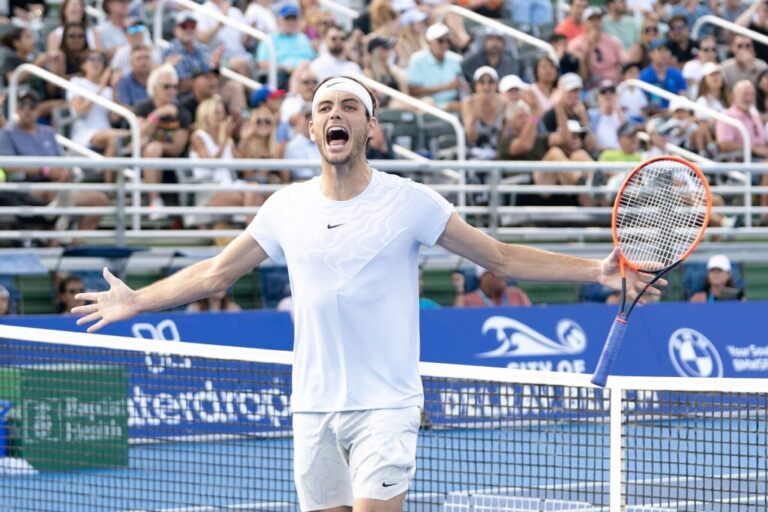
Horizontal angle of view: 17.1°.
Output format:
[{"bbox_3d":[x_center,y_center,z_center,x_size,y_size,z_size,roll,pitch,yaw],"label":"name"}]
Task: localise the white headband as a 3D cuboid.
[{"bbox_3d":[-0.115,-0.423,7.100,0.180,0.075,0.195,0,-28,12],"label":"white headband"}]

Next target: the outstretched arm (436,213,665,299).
[{"bbox_3d":[0.467,0.004,7.110,0.660,0.150,0.140,13,0,-6],"label":"outstretched arm"}]

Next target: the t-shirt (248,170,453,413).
[{"bbox_3d":[-0.093,0.099,7.120,0.580,0.680,0.280,0,1,17],"label":"t-shirt"}]

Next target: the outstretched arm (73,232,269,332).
[{"bbox_3d":[-0.612,0.062,7.230,0.630,0.180,0.140,-21,-8,23],"label":"outstretched arm"}]

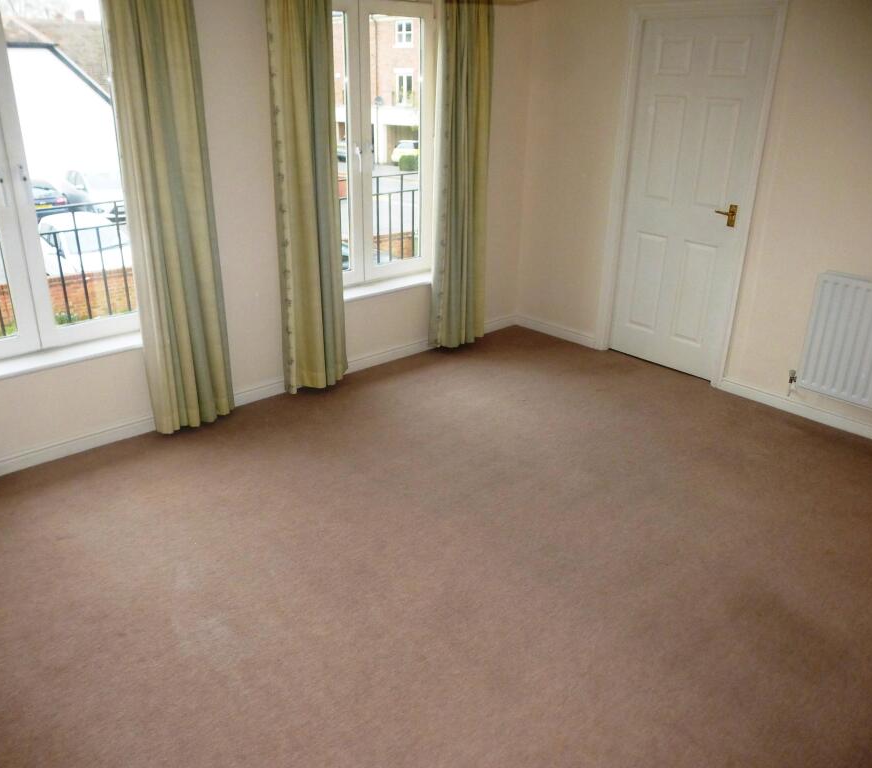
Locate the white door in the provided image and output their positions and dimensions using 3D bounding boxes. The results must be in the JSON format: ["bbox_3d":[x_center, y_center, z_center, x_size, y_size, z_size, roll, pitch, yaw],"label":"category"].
[{"bbox_3d":[1.446,-1.032,4.263,0.040,1.981,0.762,-19,30,-40],"label":"white door"}]

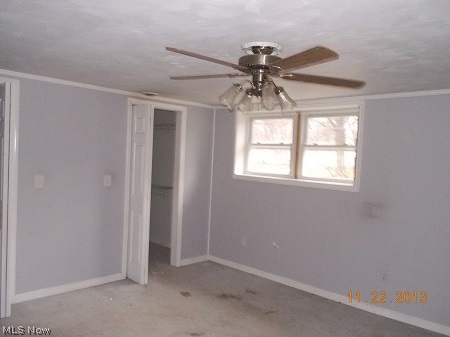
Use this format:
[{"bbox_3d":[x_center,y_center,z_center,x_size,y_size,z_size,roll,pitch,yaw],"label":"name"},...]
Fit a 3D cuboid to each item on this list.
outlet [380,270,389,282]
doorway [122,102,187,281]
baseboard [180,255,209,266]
[{"bbox_3d":[1.535,1.042,3.630,0.074,0.116,0.013,4,2,44],"label":"outlet"},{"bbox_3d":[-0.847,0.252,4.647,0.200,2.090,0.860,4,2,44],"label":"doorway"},{"bbox_3d":[-0.399,1.269,5.160,0.016,0.076,0.505,4,2,44],"label":"baseboard"}]

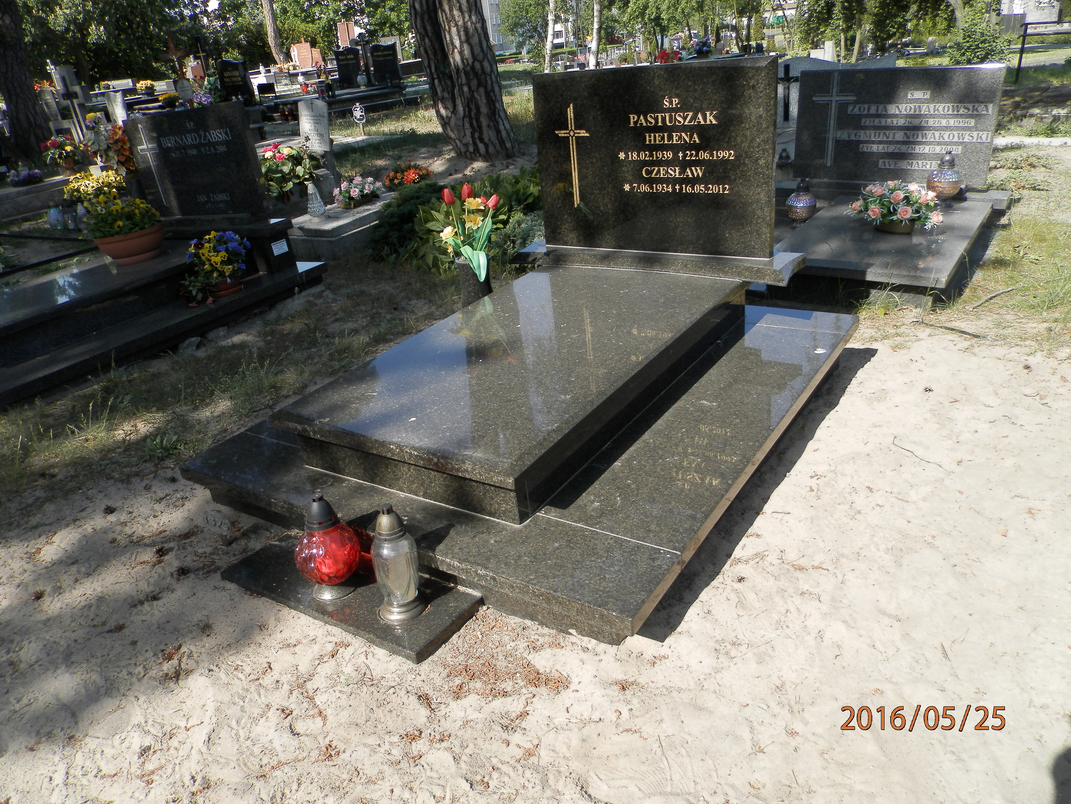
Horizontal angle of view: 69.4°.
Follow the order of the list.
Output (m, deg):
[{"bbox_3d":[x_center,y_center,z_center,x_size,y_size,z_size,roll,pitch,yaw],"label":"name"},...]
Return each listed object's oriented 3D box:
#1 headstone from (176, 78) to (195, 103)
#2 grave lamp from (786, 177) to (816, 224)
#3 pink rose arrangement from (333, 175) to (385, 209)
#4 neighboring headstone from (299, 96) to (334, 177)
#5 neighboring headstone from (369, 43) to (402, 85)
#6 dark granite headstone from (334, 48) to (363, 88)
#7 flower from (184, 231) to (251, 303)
[{"bbox_3d":[-4.669,-4.145,10.300,0.290,0.310,0.050,1,26,14],"label":"headstone"},{"bbox_3d":[1.695,-1.280,4.950,0.190,0.300,0.190,11,30,32],"label":"grave lamp"},{"bbox_3d":[-1.476,-1.758,6.417,0.250,0.230,0.420,4,26,20],"label":"pink rose arrangement"},{"bbox_3d":[-2.122,-2.564,7.500,0.380,0.700,0.120,9,26,19],"label":"neighboring headstone"},{"bbox_3d":[-2.877,-6.512,14.900,0.620,0.740,0.100,3,26,19],"label":"neighboring headstone"},{"bbox_3d":[-3.659,-6.526,15.100,0.620,0.720,0.100,3,26,19],"label":"dark granite headstone"},{"bbox_3d":[-1.758,-0.755,4.270,0.320,0.330,0.300,4,26,20],"label":"flower"}]

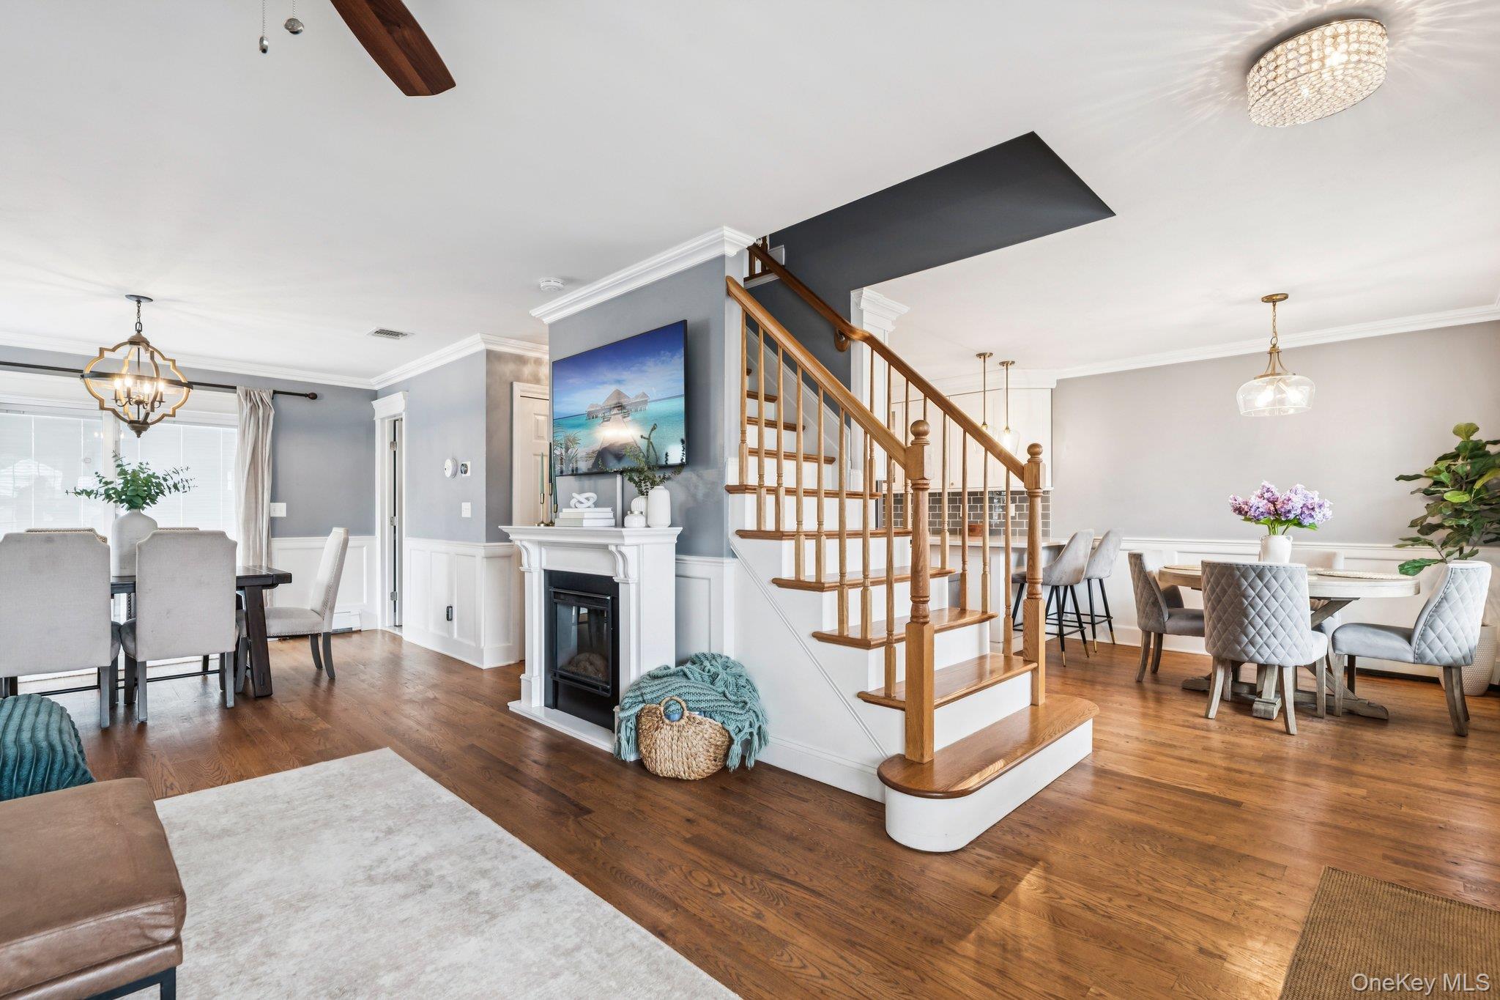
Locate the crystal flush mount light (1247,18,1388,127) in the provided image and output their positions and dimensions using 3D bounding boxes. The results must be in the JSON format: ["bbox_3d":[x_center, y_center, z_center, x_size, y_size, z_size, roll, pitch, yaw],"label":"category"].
[{"bbox_3d":[1.580,-1.196,1.867,0.310,0.120,0.310,-1,-1,44],"label":"crystal flush mount light"}]

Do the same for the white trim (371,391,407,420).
[{"bbox_3d":[-3.393,-0.869,6.263,0.830,0.185,0.075,-1,-1,44],"label":"white trim"}]

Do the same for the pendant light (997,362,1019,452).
[{"bbox_3d":[2.251,-0.779,5.816,0.200,0.830,0.200,-1,-1,44],"label":"pendant light"}]

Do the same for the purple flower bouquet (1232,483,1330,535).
[{"bbox_3d":[3.176,0.053,4.022,0.480,0.320,0.420,-1,-1,44],"label":"purple flower bouquet"}]

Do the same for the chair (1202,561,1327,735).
[{"bbox_3d":[2.794,0.758,3.634,0.490,0.860,0.600,-1,-1,44],"label":"chair"}]

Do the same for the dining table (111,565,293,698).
[{"bbox_3d":[-3.739,0.843,3.955,0.900,0.757,1.535,-1,-1,44],"label":"dining table"}]

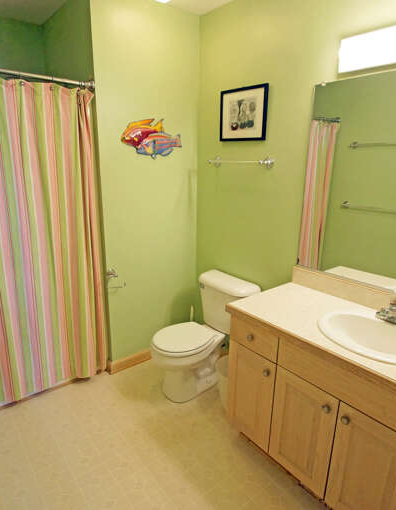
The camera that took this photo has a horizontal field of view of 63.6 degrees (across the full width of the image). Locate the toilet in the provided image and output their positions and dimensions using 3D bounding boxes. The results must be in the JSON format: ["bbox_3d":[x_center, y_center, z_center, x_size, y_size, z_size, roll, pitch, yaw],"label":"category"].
[{"bbox_3d":[0.030,0.552,2.204,0.680,0.690,0.450,-13,21,-40],"label":"toilet"}]

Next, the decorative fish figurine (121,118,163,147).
[{"bbox_3d":[-0.349,-0.795,2.075,0.332,0.188,0.035,-13,21,-40],"label":"decorative fish figurine"}]

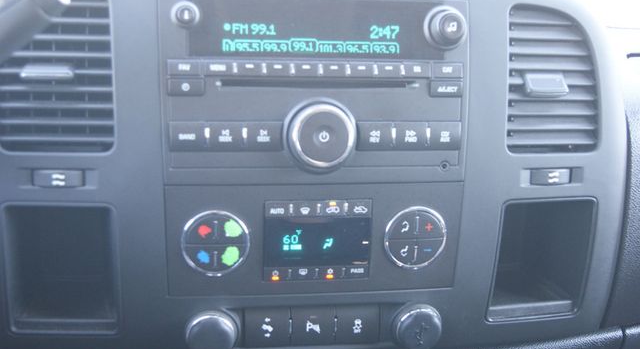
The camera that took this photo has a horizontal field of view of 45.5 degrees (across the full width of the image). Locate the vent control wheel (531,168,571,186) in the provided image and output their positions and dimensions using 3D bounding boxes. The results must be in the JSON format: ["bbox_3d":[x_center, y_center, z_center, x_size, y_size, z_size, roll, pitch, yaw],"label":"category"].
[{"bbox_3d":[0.161,0.002,0.532,0.030,0.012,0.010,-3,13,-16],"label":"vent control wheel"}]

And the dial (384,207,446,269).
[{"bbox_3d":[0.066,0.044,0.520,0.042,0.043,0.010,0,14,-7],"label":"dial"}]

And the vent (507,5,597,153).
[{"bbox_3d":[0.156,-0.066,0.525,0.063,0.098,0.025,-3,13,-16],"label":"vent"}]

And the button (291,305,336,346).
[{"bbox_3d":[-0.005,0.104,0.530,0.030,0.028,0.011,0,15,-7],"label":"button"}]

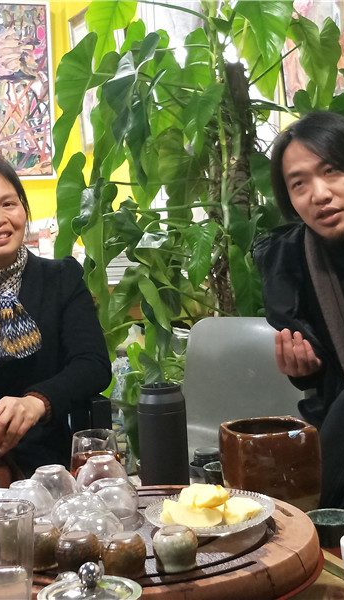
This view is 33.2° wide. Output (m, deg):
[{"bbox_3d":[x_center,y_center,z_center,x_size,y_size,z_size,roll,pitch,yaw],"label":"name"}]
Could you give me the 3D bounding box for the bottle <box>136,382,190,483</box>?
[{"bbox_3d":[-0.013,0.214,0.880,0.073,0.175,0.073,-2,-1,0],"label":"bottle"}]

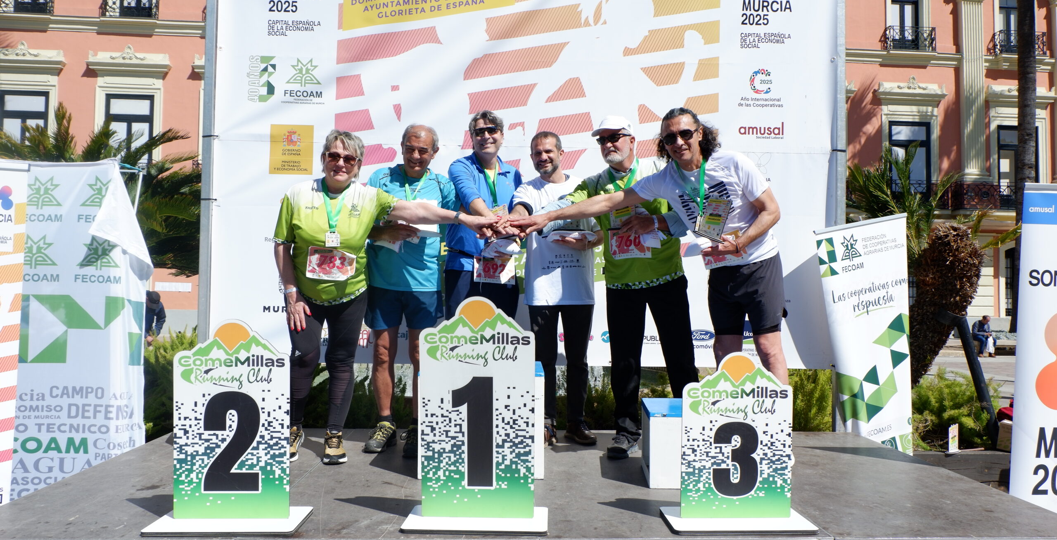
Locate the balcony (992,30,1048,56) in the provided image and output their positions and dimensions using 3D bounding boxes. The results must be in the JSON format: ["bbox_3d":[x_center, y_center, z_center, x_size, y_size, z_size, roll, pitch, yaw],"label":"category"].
[{"bbox_3d":[19.697,-9.072,28.200,1.900,1.020,0.420,1,-3,-5],"label":"balcony"}]

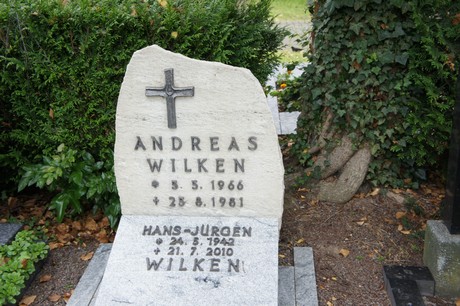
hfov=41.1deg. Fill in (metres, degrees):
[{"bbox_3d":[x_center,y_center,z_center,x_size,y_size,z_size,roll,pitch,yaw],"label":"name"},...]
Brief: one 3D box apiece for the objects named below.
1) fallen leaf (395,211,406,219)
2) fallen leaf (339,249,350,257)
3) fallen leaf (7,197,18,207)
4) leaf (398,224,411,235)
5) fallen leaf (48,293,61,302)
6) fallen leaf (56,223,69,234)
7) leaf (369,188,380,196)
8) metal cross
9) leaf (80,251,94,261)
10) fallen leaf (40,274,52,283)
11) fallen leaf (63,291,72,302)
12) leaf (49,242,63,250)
[{"bbox_3d":[0.852,0.309,3.058,0.060,0.020,0.050,-2,22,0],"label":"fallen leaf"},{"bbox_3d":[0.515,0.448,2.739,0.052,0.018,0.046,-2,22,0],"label":"fallen leaf"},{"bbox_3d":[-1.168,0.262,3.299,0.057,0.035,0.055,-2,22,0],"label":"fallen leaf"},{"bbox_3d":[0.833,0.365,2.919,0.065,0.020,0.063,-2,22,0],"label":"leaf"},{"bbox_3d":[-0.709,0.588,2.484,0.052,0.015,0.048,-2,22,0],"label":"fallen leaf"},{"bbox_3d":[-0.819,0.371,3.011,0.059,0.030,0.065,-2,22,0],"label":"fallen leaf"},{"bbox_3d":[0.781,0.213,3.300,0.076,0.020,0.044,-16,26,-32],"label":"leaf"},{"bbox_3d":[-0.246,-0.216,2.505,0.201,0.251,0.020,0,22,5],"label":"metal cross"},{"bbox_3d":[-0.644,0.467,2.775,0.073,0.018,0.042,-19,28,-37],"label":"leaf"},{"bbox_3d":[-0.782,0.536,2.617,0.057,0.015,0.048,-2,22,0],"label":"fallen leaf"},{"bbox_3d":[-0.654,0.584,2.484,0.043,0.020,0.063,-2,22,0],"label":"fallen leaf"},{"bbox_3d":[-0.813,0.437,2.859,0.066,0.020,0.050,-2,22,0],"label":"leaf"}]

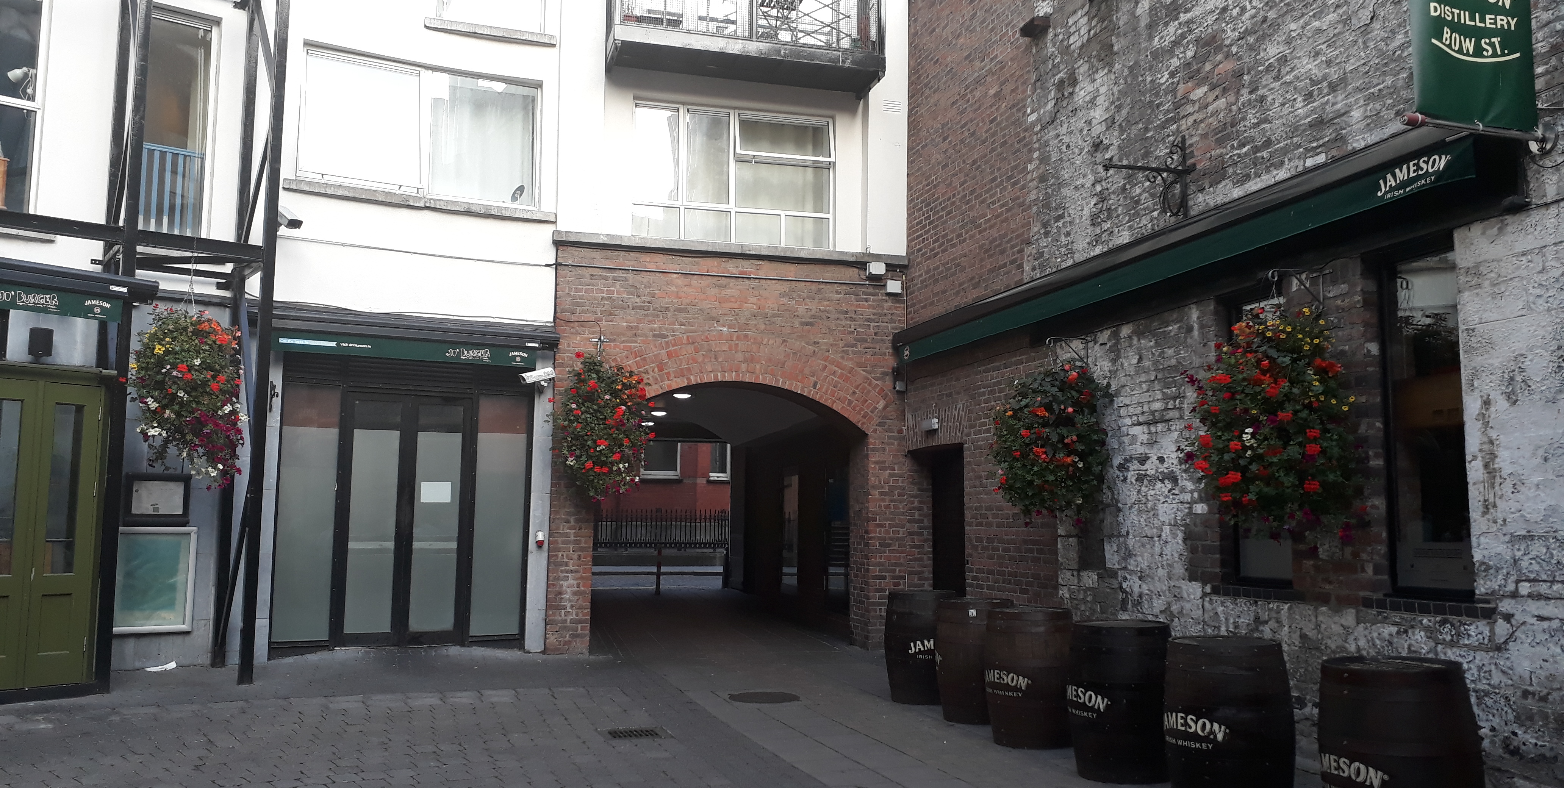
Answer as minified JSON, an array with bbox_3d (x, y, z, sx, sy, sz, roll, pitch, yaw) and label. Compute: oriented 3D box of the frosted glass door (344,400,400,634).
[{"bbox_3d":[-4.159,1.253,12.468,0.480,2.370,0.070,2,-6,-17],"label":"frosted glass door"}]

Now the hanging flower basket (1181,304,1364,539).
[{"bbox_3d":[2.952,0.169,7.349,0.900,1.400,1.020,2,-6,-18],"label":"hanging flower basket"}]

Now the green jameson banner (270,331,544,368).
[{"bbox_3d":[-3.739,-0.434,12.268,2.610,0.186,0.060,4,-7,-27],"label":"green jameson banner"}]

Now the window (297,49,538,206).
[{"bbox_3d":[-3.737,-2.775,12.803,2.477,1.391,0.140,4,-7,-27],"label":"window"}]

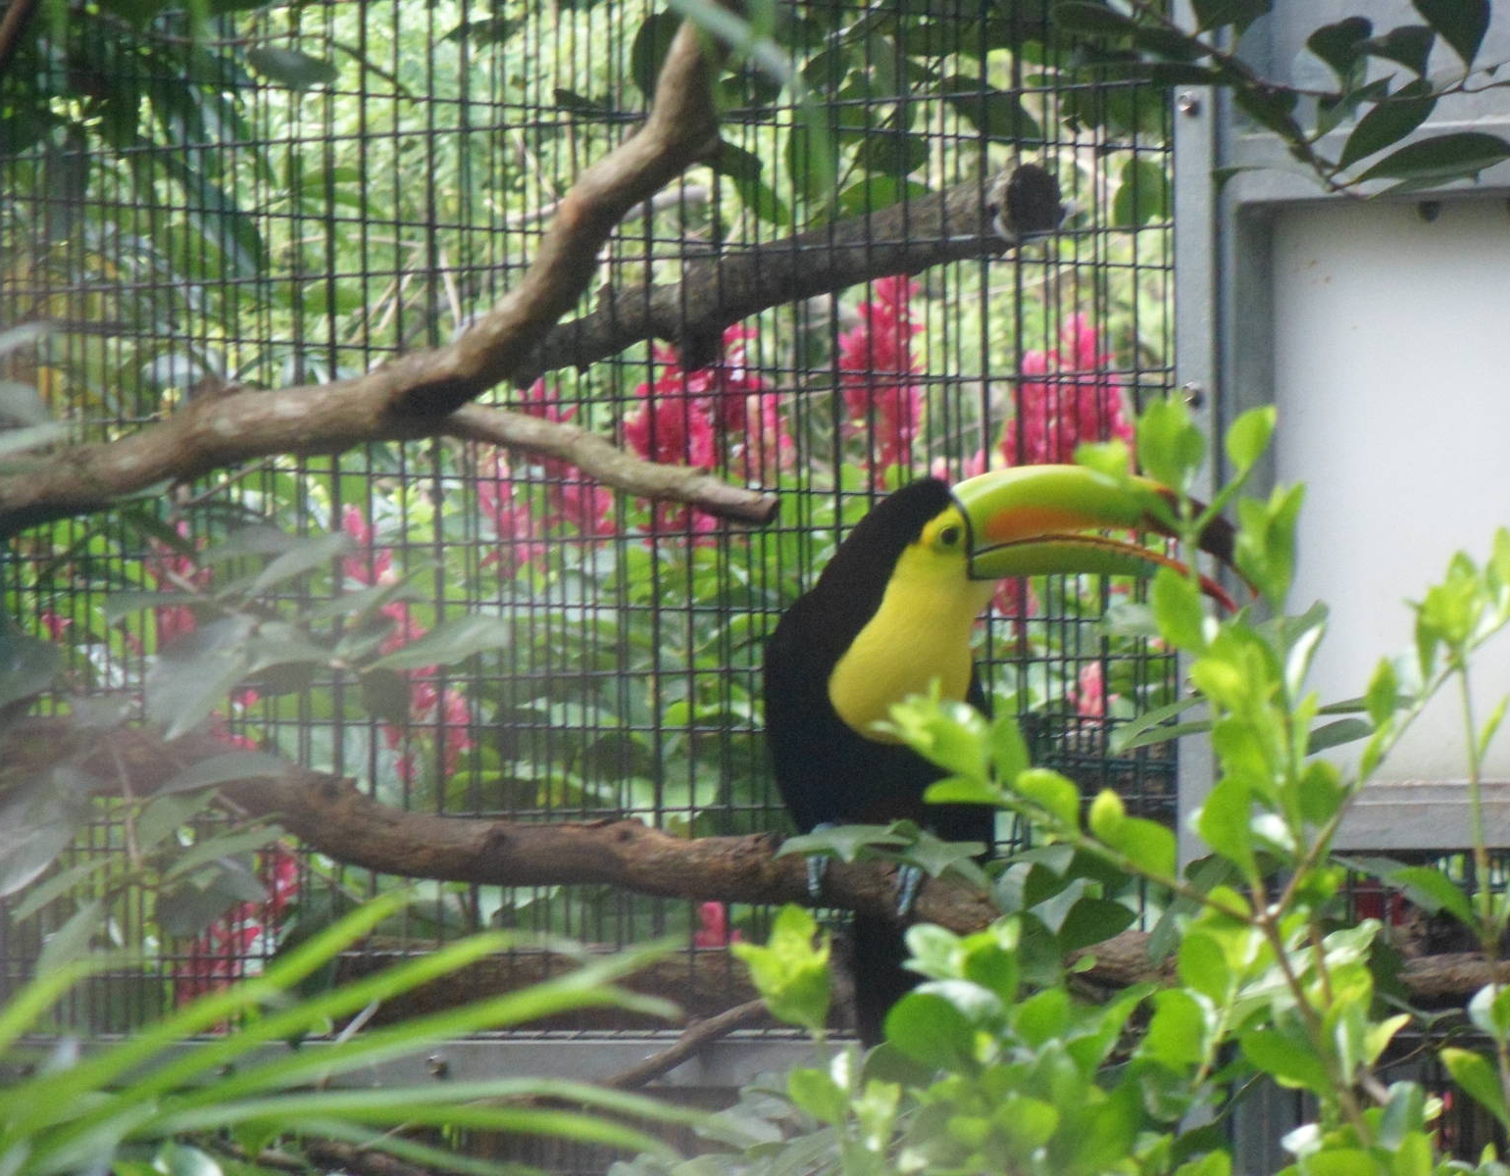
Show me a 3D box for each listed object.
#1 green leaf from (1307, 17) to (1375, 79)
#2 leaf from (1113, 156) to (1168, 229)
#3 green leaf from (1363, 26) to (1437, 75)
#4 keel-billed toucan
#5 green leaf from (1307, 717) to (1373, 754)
[{"bbox_3d":[0.288,-0.264,6.000,0.029,0.036,0.020,17,0,0],"label":"green leaf"},{"bbox_3d":[0.221,-0.226,7.000,0.031,0.042,0.014,6,0,0],"label":"leaf"},{"bbox_3d":[0.316,-0.264,6.000,0.035,0.026,0.020,6,0,0],"label":"green leaf"},{"bbox_3d":[0.113,0.084,5.620,0.210,0.280,0.115,-1,-2,30],"label":"keel-billed toucan"},{"bbox_3d":[0.276,0.070,5.800,0.038,0.010,0.022,-9,37,-2],"label":"green leaf"}]

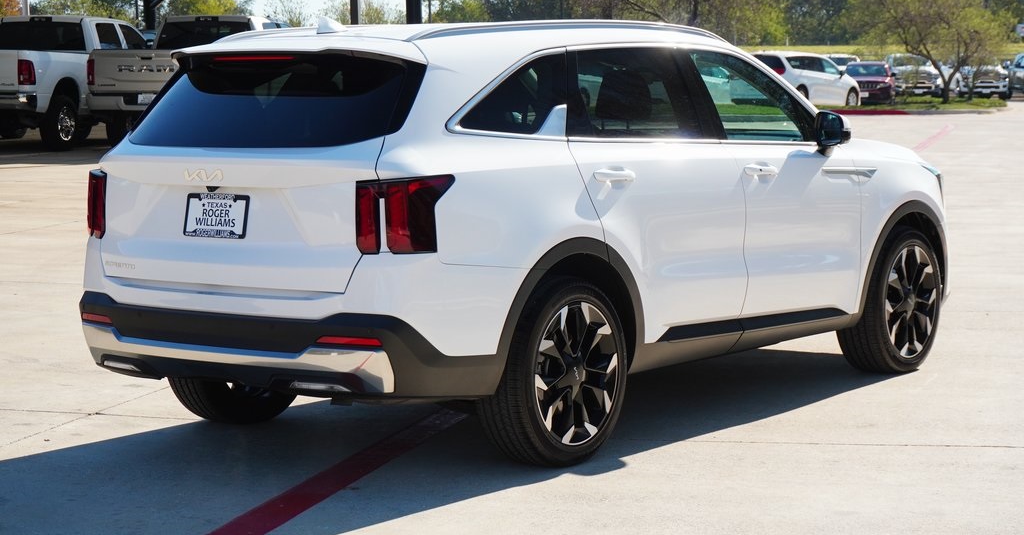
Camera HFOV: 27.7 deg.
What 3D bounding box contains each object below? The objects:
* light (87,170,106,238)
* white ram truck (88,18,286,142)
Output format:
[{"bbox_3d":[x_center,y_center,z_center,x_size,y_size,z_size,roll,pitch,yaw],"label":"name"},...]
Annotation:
[{"bbox_3d":[-1.586,-0.250,8.129,0.250,0.260,0.260,3,7,37],"label":"light"},{"bbox_3d":[-4.714,-3.093,34.413,2.050,2.030,6.000,1,6,16],"label":"white ram truck"}]

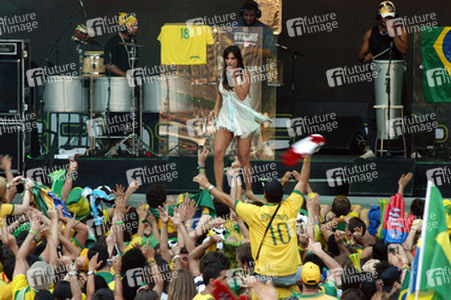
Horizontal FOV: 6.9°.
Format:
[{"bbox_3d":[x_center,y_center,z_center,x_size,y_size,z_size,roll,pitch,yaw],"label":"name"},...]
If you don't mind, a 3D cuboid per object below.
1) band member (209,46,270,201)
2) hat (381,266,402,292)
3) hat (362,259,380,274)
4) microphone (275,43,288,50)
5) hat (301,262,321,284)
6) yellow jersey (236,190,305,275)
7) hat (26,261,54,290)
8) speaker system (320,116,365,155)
[{"bbox_3d":[0.147,-0.274,39.500,0.600,1.610,0.450,1,7,12],"label":"band member"},{"bbox_3d":[1.547,1.198,35.000,0.190,0.170,0.260,3,15,25],"label":"hat"},{"bbox_3d":[1.372,1.095,35.300,0.180,0.140,0.250,2,12,15],"label":"hat"},{"bbox_3d":[0.643,-1.181,43.000,0.170,0.045,0.045,17,0,15],"label":"microphone"},{"bbox_3d":[0.803,1.133,35.300,0.180,0.155,0.270,-4,30,-7],"label":"hat"},{"bbox_3d":[0.425,0.807,36.300,0.640,0.780,0.340,-1,7,-8],"label":"yellow jersey"},{"bbox_3d":[-1.714,1.163,34.800,0.250,0.180,0.270,0,21,0],"label":"hat"},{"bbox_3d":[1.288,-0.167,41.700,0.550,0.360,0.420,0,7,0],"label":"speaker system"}]

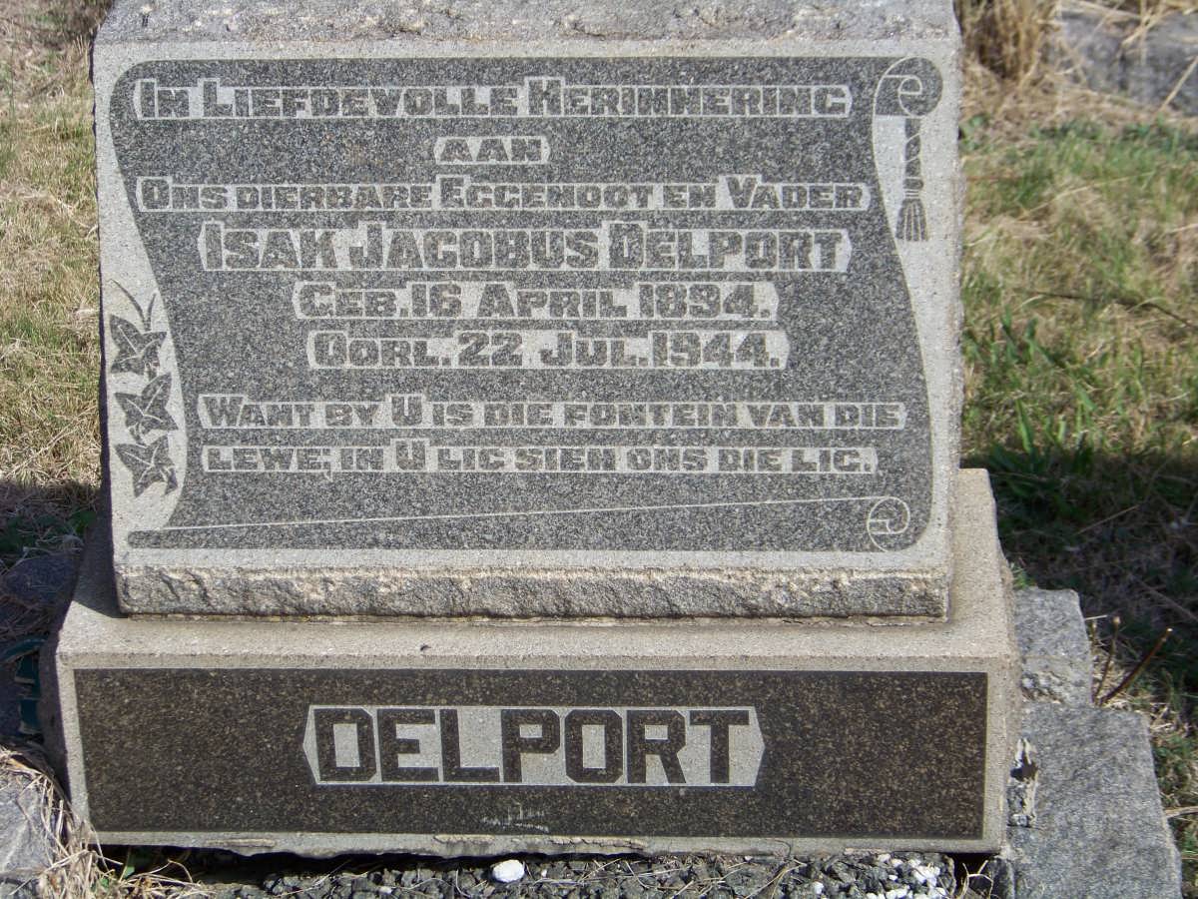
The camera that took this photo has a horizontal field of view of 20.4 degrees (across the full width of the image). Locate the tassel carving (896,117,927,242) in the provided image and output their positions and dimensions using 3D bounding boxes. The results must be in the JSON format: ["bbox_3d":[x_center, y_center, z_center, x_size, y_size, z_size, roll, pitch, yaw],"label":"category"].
[{"bbox_3d":[0.263,-0.227,2.794,0.027,0.107,0.012,0,16,3],"label":"tassel carving"}]

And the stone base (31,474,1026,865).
[{"bbox_3d":[-0.051,0.188,3.058,0.841,0.199,0.352,0,27,3],"label":"stone base"}]

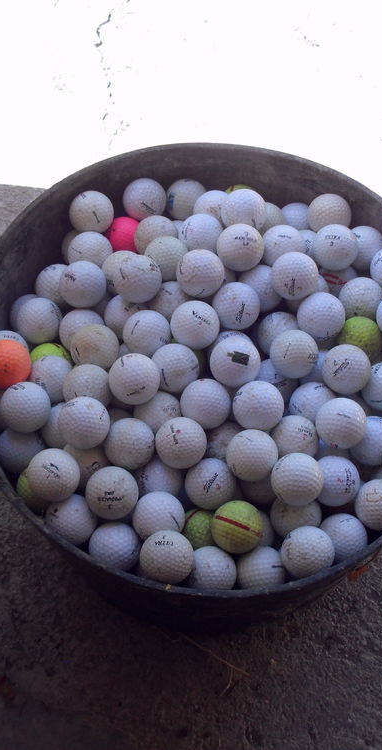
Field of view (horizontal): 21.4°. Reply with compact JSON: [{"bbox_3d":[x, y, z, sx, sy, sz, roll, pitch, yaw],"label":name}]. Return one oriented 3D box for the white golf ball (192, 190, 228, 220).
[{"bbox_3d":[0.024,-0.157,0.976,0.043,0.043,0.043,0,62,-1],"label":"white golf ball"}]

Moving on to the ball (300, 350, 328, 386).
[{"bbox_3d":[0.121,0.000,0.936,0.043,0.043,0.043,2,64,-4],"label":"ball"}]

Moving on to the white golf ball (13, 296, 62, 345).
[{"bbox_3d":[-0.140,-0.050,0.930,0.043,0.043,0.043,0,59,0],"label":"white golf ball"}]

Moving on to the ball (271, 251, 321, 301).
[{"bbox_3d":[0.093,-0.089,0.906,0.043,0.043,0.043,1,65,-3],"label":"ball"}]

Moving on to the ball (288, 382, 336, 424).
[{"bbox_3d":[0.107,0.028,0.881,0.043,0.043,0.043,1,62,-1],"label":"ball"}]

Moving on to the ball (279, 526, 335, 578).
[{"bbox_3d":[0.095,0.144,0.822,0.043,0.043,0.043,1,62,-1],"label":"ball"}]

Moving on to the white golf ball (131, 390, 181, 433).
[{"bbox_3d":[-0.030,0.035,0.898,0.043,0.043,0.043,1,64,-2],"label":"white golf ball"}]

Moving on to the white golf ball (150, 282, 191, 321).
[{"bbox_3d":[-0.018,-0.066,0.943,0.043,0.043,0.043,2,64,-3],"label":"white golf ball"}]

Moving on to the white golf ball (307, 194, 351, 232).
[{"bbox_3d":[0.137,-0.157,0.999,0.043,0.043,0.043,1,62,-1],"label":"white golf ball"}]

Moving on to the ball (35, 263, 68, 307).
[{"bbox_3d":[-0.125,-0.083,0.953,0.043,0.043,0.043,1,65,-3],"label":"ball"}]

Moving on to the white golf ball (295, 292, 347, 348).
[{"bbox_3d":[0.118,-0.053,0.911,0.043,0.043,0.043,0,59,0],"label":"white golf ball"}]

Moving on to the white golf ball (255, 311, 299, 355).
[{"bbox_3d":[0.083,-0.036,0.927,0.043,0.043,0.043,1,65,-3],"label":"white golf ball"}]

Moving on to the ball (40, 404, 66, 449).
[{"bbox_3d":[-0.111,0.046,0.890,0.043,0.043,0.043,0,65,-5],"label":"ball"}]

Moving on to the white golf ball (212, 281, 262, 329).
[{"bbox_3d":[0.041,-0.062,0.915,0.043,0.043,0.043,2,64,-4],"label":"white golf ball"}]

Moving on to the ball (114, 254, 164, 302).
[{"bbox_3d":[-0.047,-0.085,0.895,0.043,0.043,0.043,1,65,-3],"label":"ball"}]

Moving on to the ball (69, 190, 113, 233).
[{"bbox_3d":[-0.096,-0.157,0.977,0.043,0.043,0.043,2,64,-3],"label":"ball"}]

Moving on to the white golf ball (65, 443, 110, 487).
[{"bbox_3d":[-0.091,0.076,0.867,0.043,0.043,0.043,0,59,0],"label":"white golf ball"}]

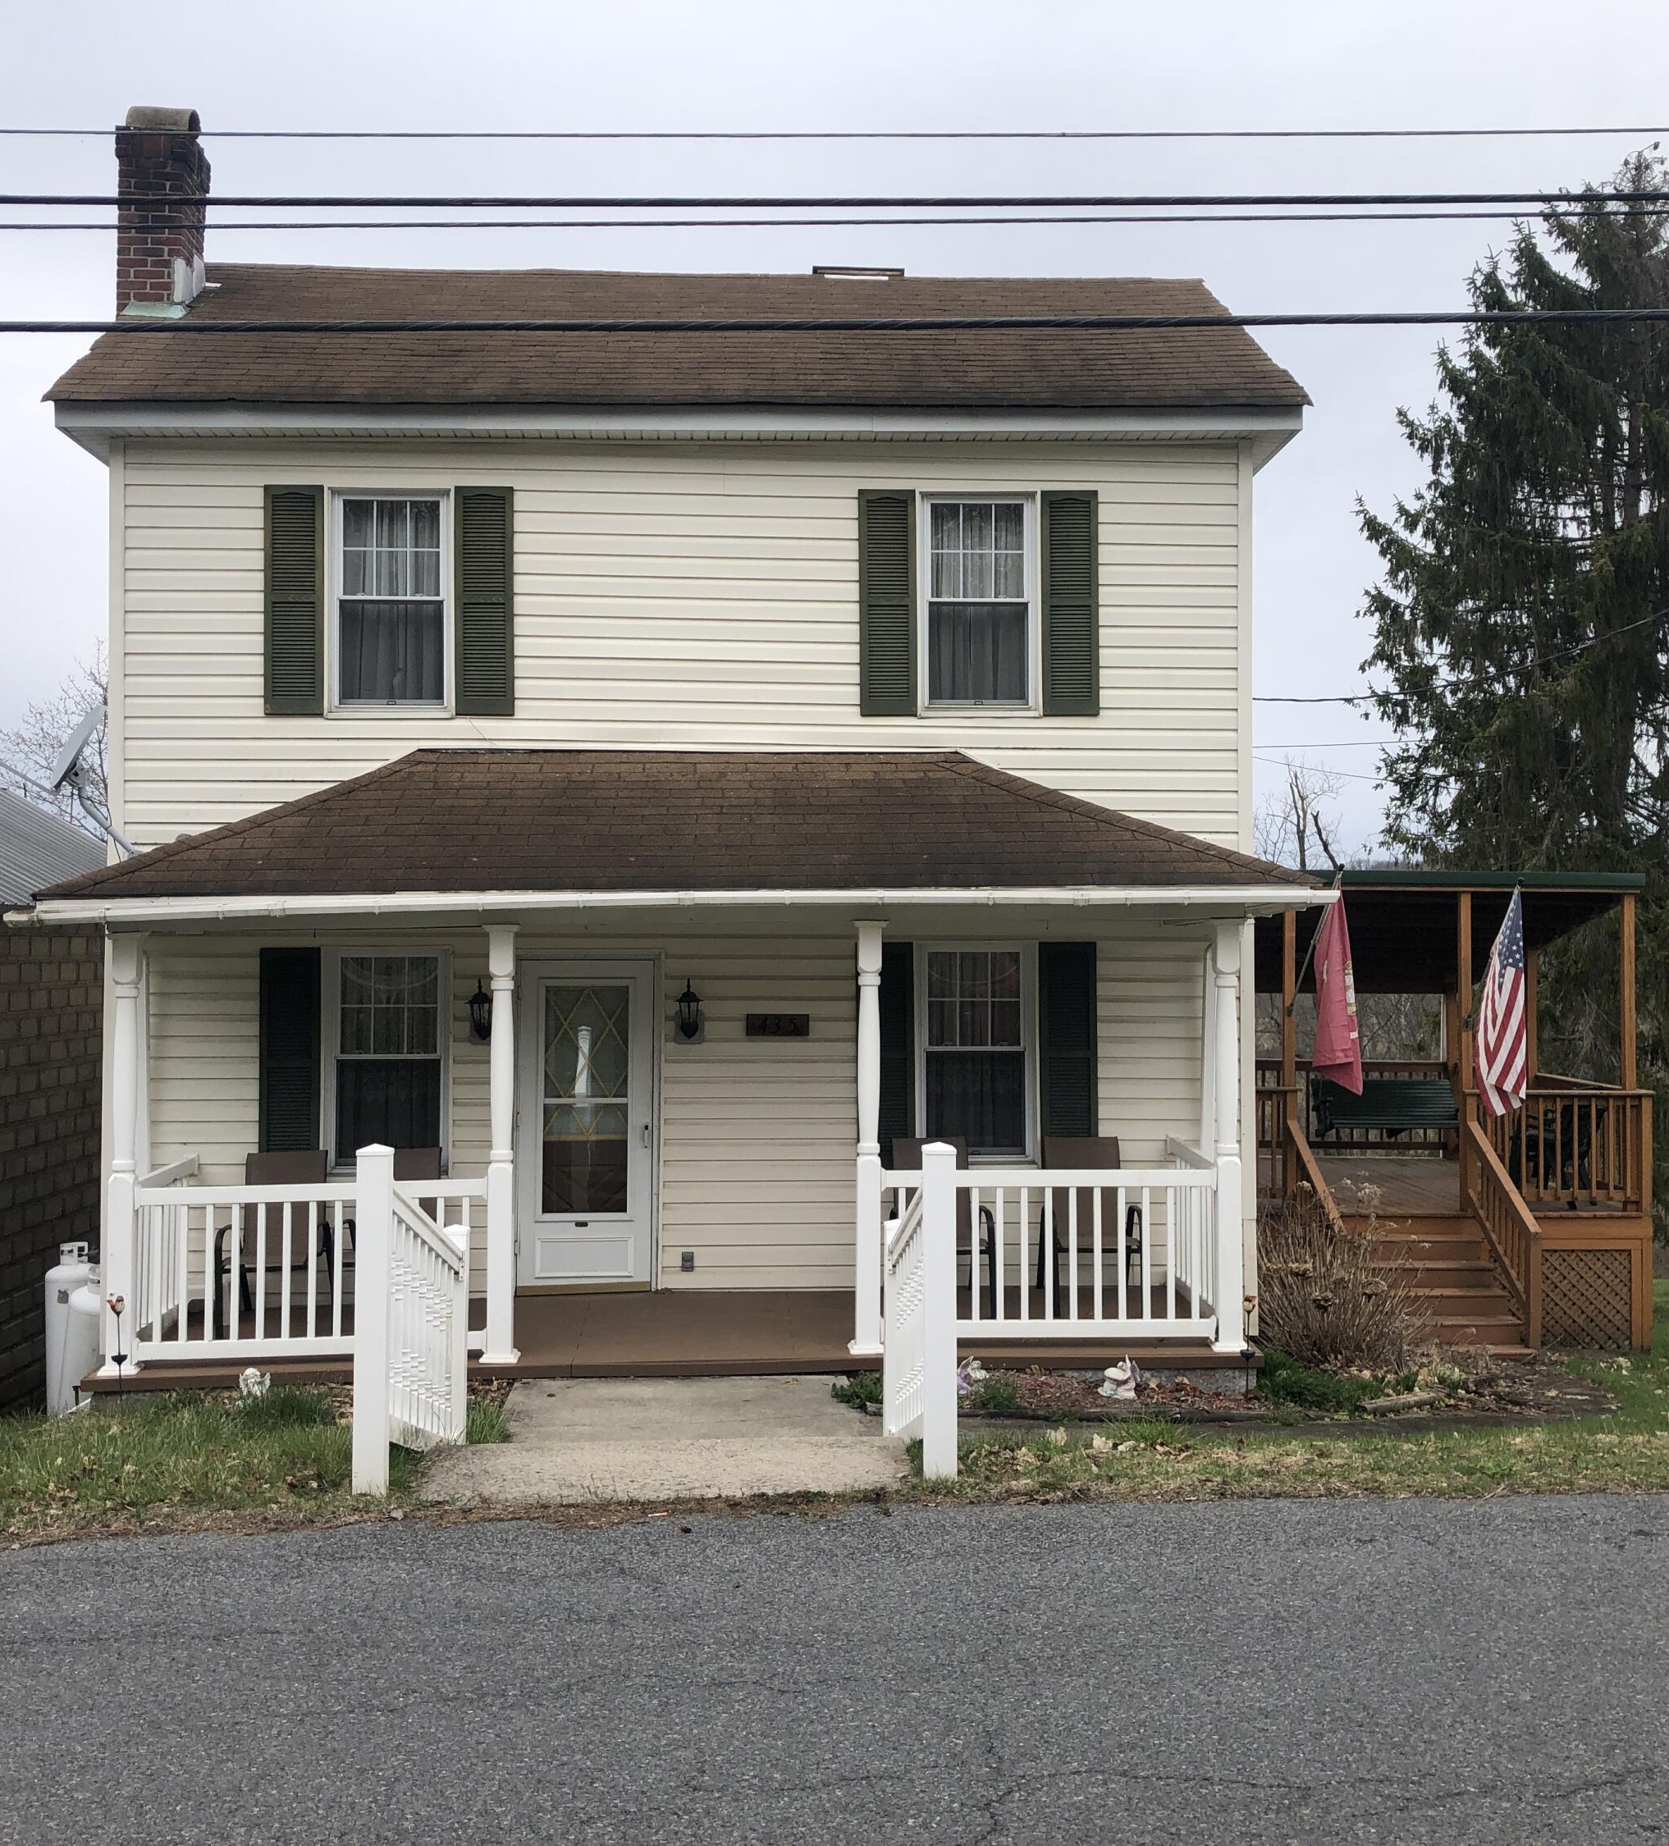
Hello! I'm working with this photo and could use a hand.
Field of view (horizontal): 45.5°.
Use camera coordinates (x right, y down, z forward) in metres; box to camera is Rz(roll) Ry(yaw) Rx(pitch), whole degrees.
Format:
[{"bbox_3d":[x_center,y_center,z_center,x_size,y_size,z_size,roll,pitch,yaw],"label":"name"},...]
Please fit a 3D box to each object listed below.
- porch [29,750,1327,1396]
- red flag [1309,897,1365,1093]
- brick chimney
[{"bbox_3d":[-0.801,0.704,11.222,6.740,3.500,1.760,0,-1,-3],"label":"porch"},{"bbox_3d":[3.435,0.447,13.600,0.370,1.460,0.360,0,-1,-3],"label":"red flag"},{"bbox_3d":[-4.628,-4.859,13.754,0.458,1.534,0.720,0,-1,-3],"label":"brick chimney"}]

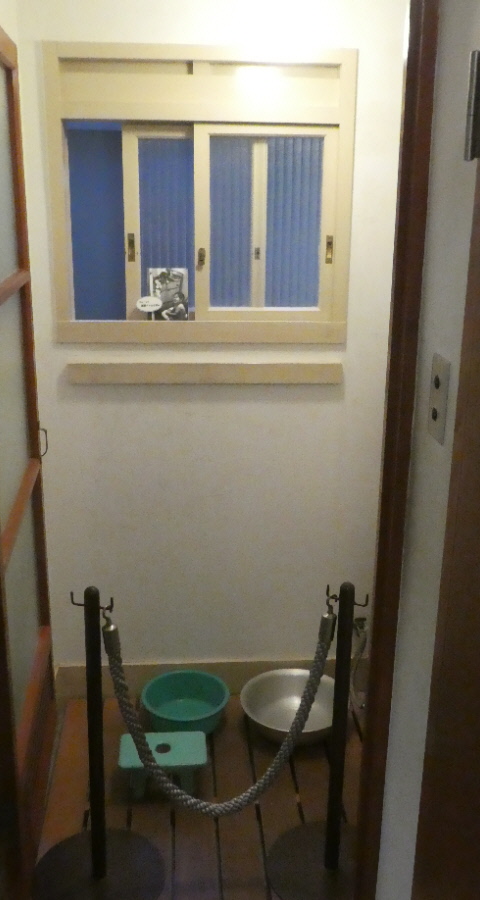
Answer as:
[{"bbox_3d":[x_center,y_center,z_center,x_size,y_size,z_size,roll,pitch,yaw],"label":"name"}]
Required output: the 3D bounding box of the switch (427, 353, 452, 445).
[{"bbox_3d":[0.286,-0.075,1.210,0.012,0.120,0.072,0,16,-4],"label":"switch"}]

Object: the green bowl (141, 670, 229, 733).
[{"bbox_3d":[-0.161,0.764,2.469,0.260,0.087,0.260,0,16,-4],"label":"green bowl"}]

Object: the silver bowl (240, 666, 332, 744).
[{"bbox_3d":[0.165,0.771,2.447,0.329,0.093,0.329,1,16,0],"label":"silver bowl"}]

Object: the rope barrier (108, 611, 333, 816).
[{"bbox_3d":[-0.044,0.568,1.769,0.480,0.514,0.040,-1,16,-6],"label":"rope barrier"}]

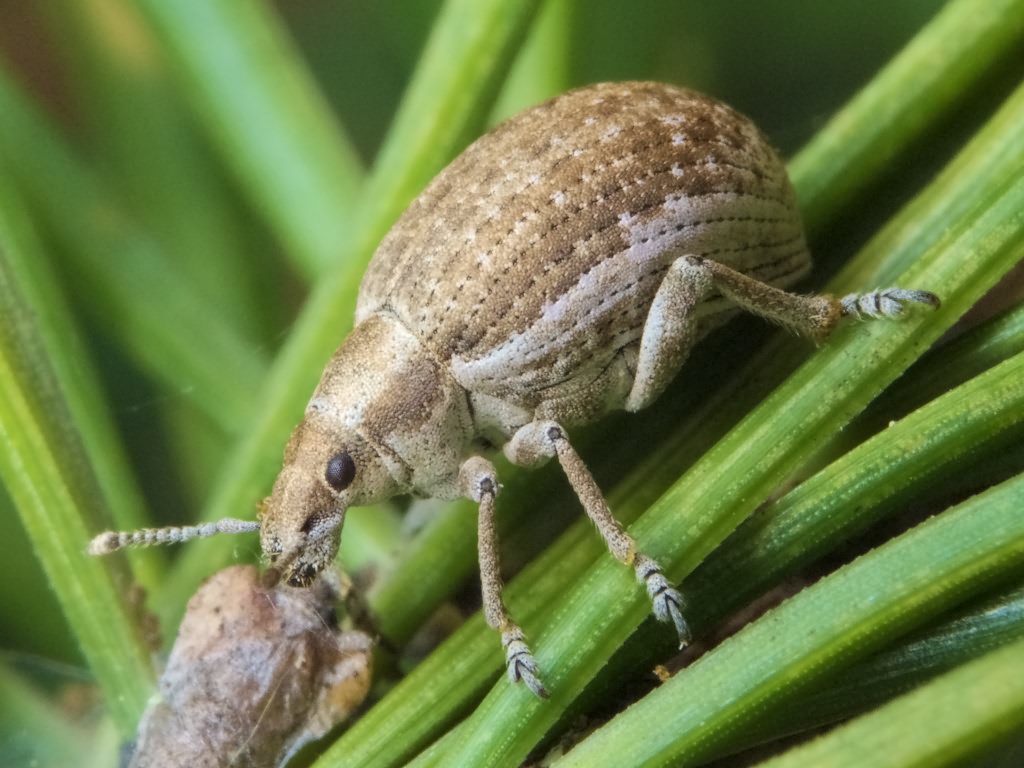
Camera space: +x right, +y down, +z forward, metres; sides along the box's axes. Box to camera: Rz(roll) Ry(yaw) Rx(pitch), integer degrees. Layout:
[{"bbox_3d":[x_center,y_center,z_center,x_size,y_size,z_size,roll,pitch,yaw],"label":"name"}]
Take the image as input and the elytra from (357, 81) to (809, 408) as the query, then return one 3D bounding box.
[{"bbox_3d":[0.001,-0.002,0.024,0.006,0.003,0.004,-19,25,-25],"label":"elytra"}]

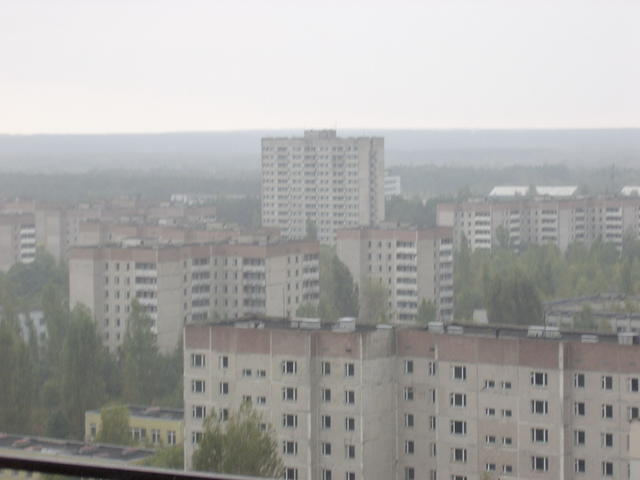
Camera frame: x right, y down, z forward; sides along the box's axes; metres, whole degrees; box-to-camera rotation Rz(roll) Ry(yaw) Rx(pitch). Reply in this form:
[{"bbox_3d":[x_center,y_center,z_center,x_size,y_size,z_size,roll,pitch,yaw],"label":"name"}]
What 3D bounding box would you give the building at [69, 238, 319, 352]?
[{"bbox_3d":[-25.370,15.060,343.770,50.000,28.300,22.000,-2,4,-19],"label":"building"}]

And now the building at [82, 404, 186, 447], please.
[{"bbox_3d":[-27.140,30.820,264.640,17.500,7.500,10.500,2,4,28],"label":"building"}]

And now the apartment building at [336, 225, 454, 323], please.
[{"bbox_3d":[17.700,11.410,392.660,20.500,28.300,18.000,2,4,29],"label":"apartment building"}]

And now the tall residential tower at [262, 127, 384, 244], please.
[{"bbox_3d":[0.890,-12.970,588.450,38.000,51.000,19.000,2,4,28],"label":"tall residential tower"}]

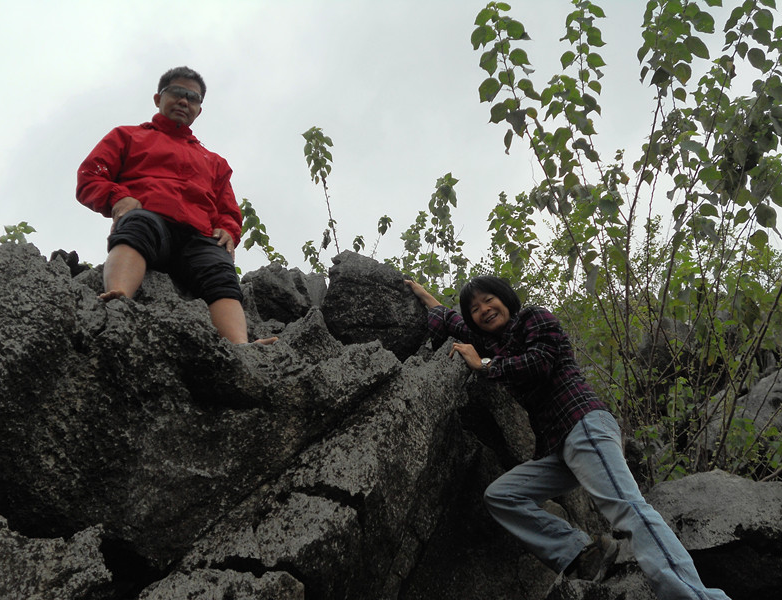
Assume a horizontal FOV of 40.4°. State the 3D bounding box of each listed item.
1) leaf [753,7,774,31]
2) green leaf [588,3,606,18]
[{"bbox_3d":[1.647,-1.240,4.700,0.091,0.100,0.045,0,-25,0],"label":"leaf"},{"bbox_3d":[0.986,-1.389,5.100,0.099,0.058,0.030,30,23,-1],"label":"green leaf"}]

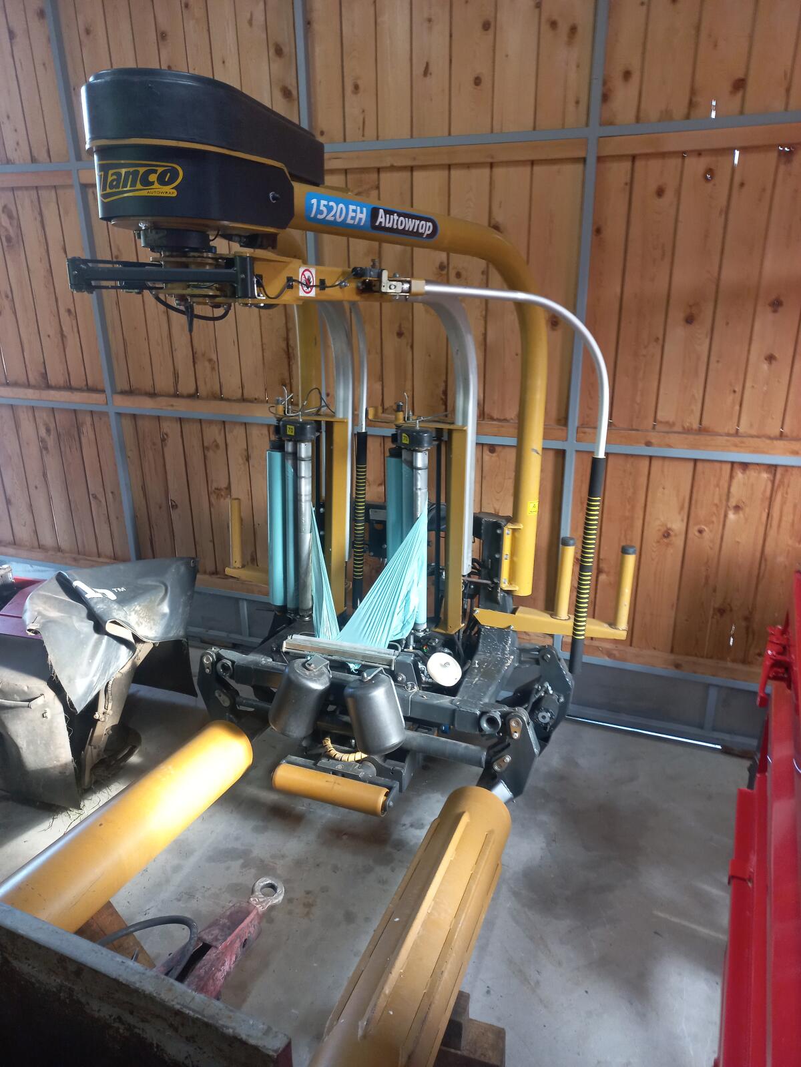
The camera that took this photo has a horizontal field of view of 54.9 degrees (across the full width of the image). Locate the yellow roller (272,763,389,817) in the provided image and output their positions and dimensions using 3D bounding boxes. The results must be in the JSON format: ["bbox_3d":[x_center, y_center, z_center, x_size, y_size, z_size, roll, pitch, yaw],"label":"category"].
[{"bbox_3d":[-0.292,1.076,3.240,0.490,0.116,0.116,7,21,21],"label":"yellow roller"}]

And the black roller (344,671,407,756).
[{"bbox_3d":[-0.101,0.738,3.150,0.200,0.285,0.200,-14,2,0],"label":"black roller"}]

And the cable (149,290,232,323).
[{"bbox_3d":[-0.551,-0.598,2.020,0.215,0.085,0.090,-6,20,-13],"label":"cable"}]

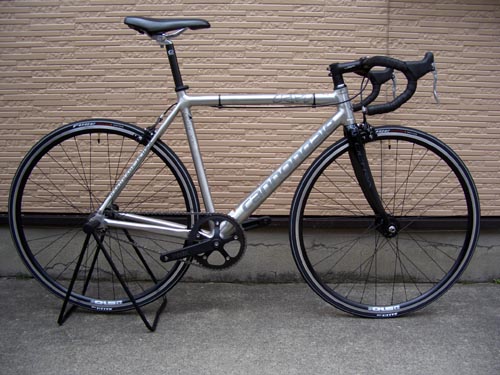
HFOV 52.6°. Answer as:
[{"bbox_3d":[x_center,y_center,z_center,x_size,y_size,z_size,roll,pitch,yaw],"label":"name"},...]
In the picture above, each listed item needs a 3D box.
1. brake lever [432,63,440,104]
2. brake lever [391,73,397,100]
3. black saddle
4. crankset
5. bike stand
[{"bbox_3d":[0.533,-0.298,1.450,0.024,0.122,0.017,-7,8,1],"label":"brake lever"},{"bbox_3d":[0.528,-0.360,1.843,0.024,0.120,0.017,-7,8,1],"label":"brake lever"},{"bbox_3d":[-0.258,-0.511,1.622,0.268,0.062,0.142,1,8,0],"label":"black saddle"},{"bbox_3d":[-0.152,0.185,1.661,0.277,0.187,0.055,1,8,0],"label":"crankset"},{"bbox_3d":[-0.471,0.272,1.741,0.320,0.350,0.315,1,8,0],"label":"bike stand"}]

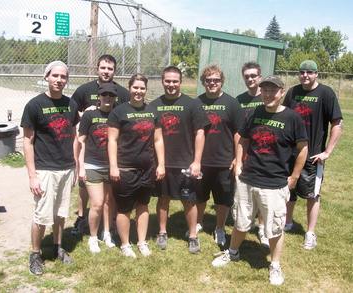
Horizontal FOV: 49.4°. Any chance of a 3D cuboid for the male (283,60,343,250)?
[{"bbox_3d":[1.389,0.073,3.959,0.610,1.850,0.470,7,13,23],"label":"male"}]

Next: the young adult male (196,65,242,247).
[{"bbox_3d":[0.427,0.083,3.926,0.560,1.790,0.420,3,12,9],"label":"young adult male"}]

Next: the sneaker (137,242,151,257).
[{"bbox_3d":[-0.307,0.978,3.660,0.095,0.105,0.260,-5,13,-27],"label":"sneaker"}]

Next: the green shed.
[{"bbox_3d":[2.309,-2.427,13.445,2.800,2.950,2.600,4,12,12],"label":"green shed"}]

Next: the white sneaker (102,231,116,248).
[{"bbox_3d":[-0.675,0.932,3.829,0.095,0.105,0.260,-6,14,-31],"label":"white sneaker"}]

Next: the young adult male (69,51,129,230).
[{"bbox_3d":[-0.800,-0.006,4.037,0.600,1.850,0.400,-1,12,-14],"label":"young adult male"}]

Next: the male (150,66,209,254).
[{"bbox_3d":[0.007,0.123,3.722,0.600,1.770,0.400,2,12,2],"label":"male"}]

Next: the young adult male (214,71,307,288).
[{"bbox_3d":[0.753,0.257,3.327,0.660,1.710,0.530,5,12,17],"label":"young adult male"}]

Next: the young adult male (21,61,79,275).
[{"bbox_3d":[-1.074,0.182,3.291,0.510,1.770,0.410,-4,13,-23],"label":"young adult male"}]

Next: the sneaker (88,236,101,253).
[{"bbox_3d":[-0.796,0.948,3.735,0.095,0.105,0.260,-3,13,-22],"label":"sneaker"}]

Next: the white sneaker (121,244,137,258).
[{"bbox_3d":[-0.450,0.982,3.621,0.095,0.105,0.260,-7,15,-37],"label":"white sneaker"}]

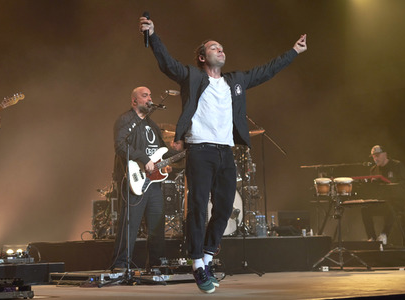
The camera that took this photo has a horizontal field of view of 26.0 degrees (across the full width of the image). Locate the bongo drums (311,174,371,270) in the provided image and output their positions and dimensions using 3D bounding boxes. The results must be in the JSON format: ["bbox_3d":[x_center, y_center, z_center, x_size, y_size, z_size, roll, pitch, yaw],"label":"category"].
[{"bbox_3d":[1.624,0.856,10.200,0.660,1.060,0.550,-1,-5,0],"label":"bongo drums"}]

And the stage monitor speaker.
[{"bbox_3d":[1.149,0.916,11.000,0.400,0.310,0.360,-2,-5,6],"label":"stage monitor speaker"}]

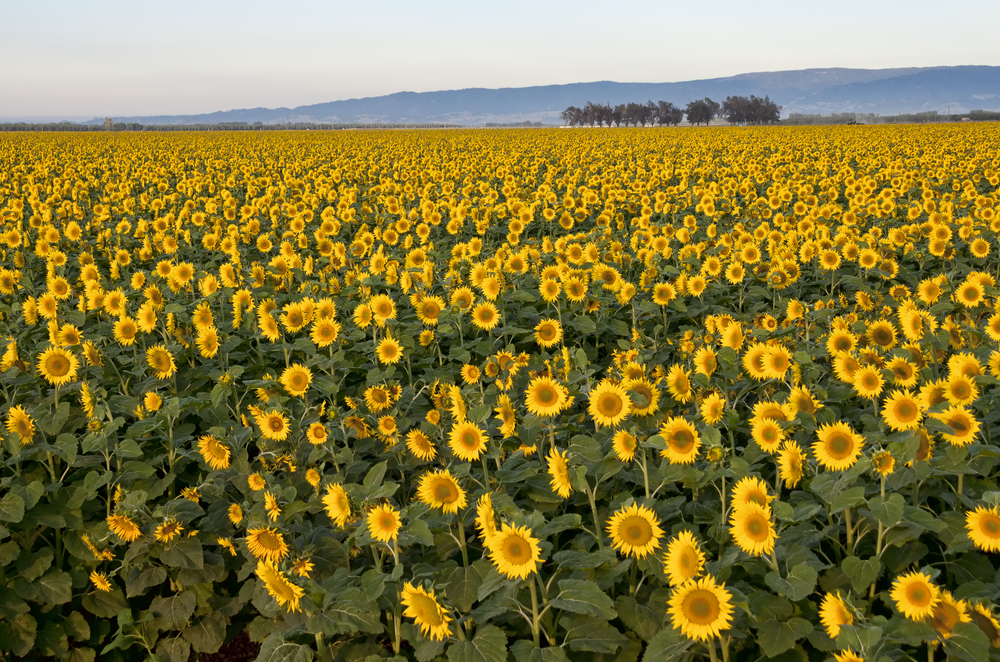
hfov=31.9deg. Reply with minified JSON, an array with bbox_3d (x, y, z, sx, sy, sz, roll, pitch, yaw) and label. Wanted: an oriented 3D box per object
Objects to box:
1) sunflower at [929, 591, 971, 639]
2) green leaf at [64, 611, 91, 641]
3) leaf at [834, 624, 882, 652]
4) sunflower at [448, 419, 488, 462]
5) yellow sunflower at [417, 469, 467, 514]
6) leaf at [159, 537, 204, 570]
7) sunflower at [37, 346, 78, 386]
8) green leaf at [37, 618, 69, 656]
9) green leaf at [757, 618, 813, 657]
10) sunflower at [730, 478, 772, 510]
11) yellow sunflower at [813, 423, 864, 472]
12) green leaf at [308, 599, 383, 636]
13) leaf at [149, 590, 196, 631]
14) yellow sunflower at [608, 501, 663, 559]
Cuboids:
[{"bbox_3d":[1.560,1.000,6.100,0.190,0.190,0.070,2,12,21],"label":"sunflower"},{"bbox_3d":[-1.765,1.234,7.300,0.110,0.125,0.060,-1,7,-6],"label":"green leaf"},{"bbox_3d":[1.241,1.068,6.050,0.165,0.110,0.110,0,7,6],"label":"leaf"},{"bbox_3d":[-0.148,0.514,8.200,0.195,0.195,0.060,1,-4,11],"label":"sunflower"},{"bbox_3d":[-0.254,0.698,7.600,0.220,0.220,0.075,3,23,22],"label":"yellow sunflower"},{"bbox_3d":[-1.658,1.159,9.100,0.235,0.080,0.200,-2,45,-11],"label":"leaf"},{"bbox_3d":[-2.532,0.197,10.000,0.238,0.235,0.065,-2,1,-10],"label":"sunflower"},{"bbox_3d":[-1.844,1.263,7.200,0.140,0.160,0.070,-1,7,-6],"label":"green leaf"},{"bbox_3d":[1.107,1.193,6.800,0.220,0.080,0.190,1,48,9],"label":"green leaf"},{"bbox_3d":[1.022,0.684,7.100,0.183,0.187,0.067,4,0,36],"label":"sunflower"},{"bbox_3d":[1.472,0.502,7.600,0.220,0.215,0.070,1,6,12],"label":"yellow sunflower"},{"bbox_3d":[-0.548,1.016,6.200,0.260,0.120,0.150,-1,7,-6],"label":"green leaf"},{"bbox_3d":[-1.663,1.418,8.900,0.230,0.080,0.230,-2,49,-11],"label":"leaf"},{"bbox_3d":[0.535,0.788,6.900,0.222,0.222,0.070,1,0,4],"label":"yellow sunflower"}]

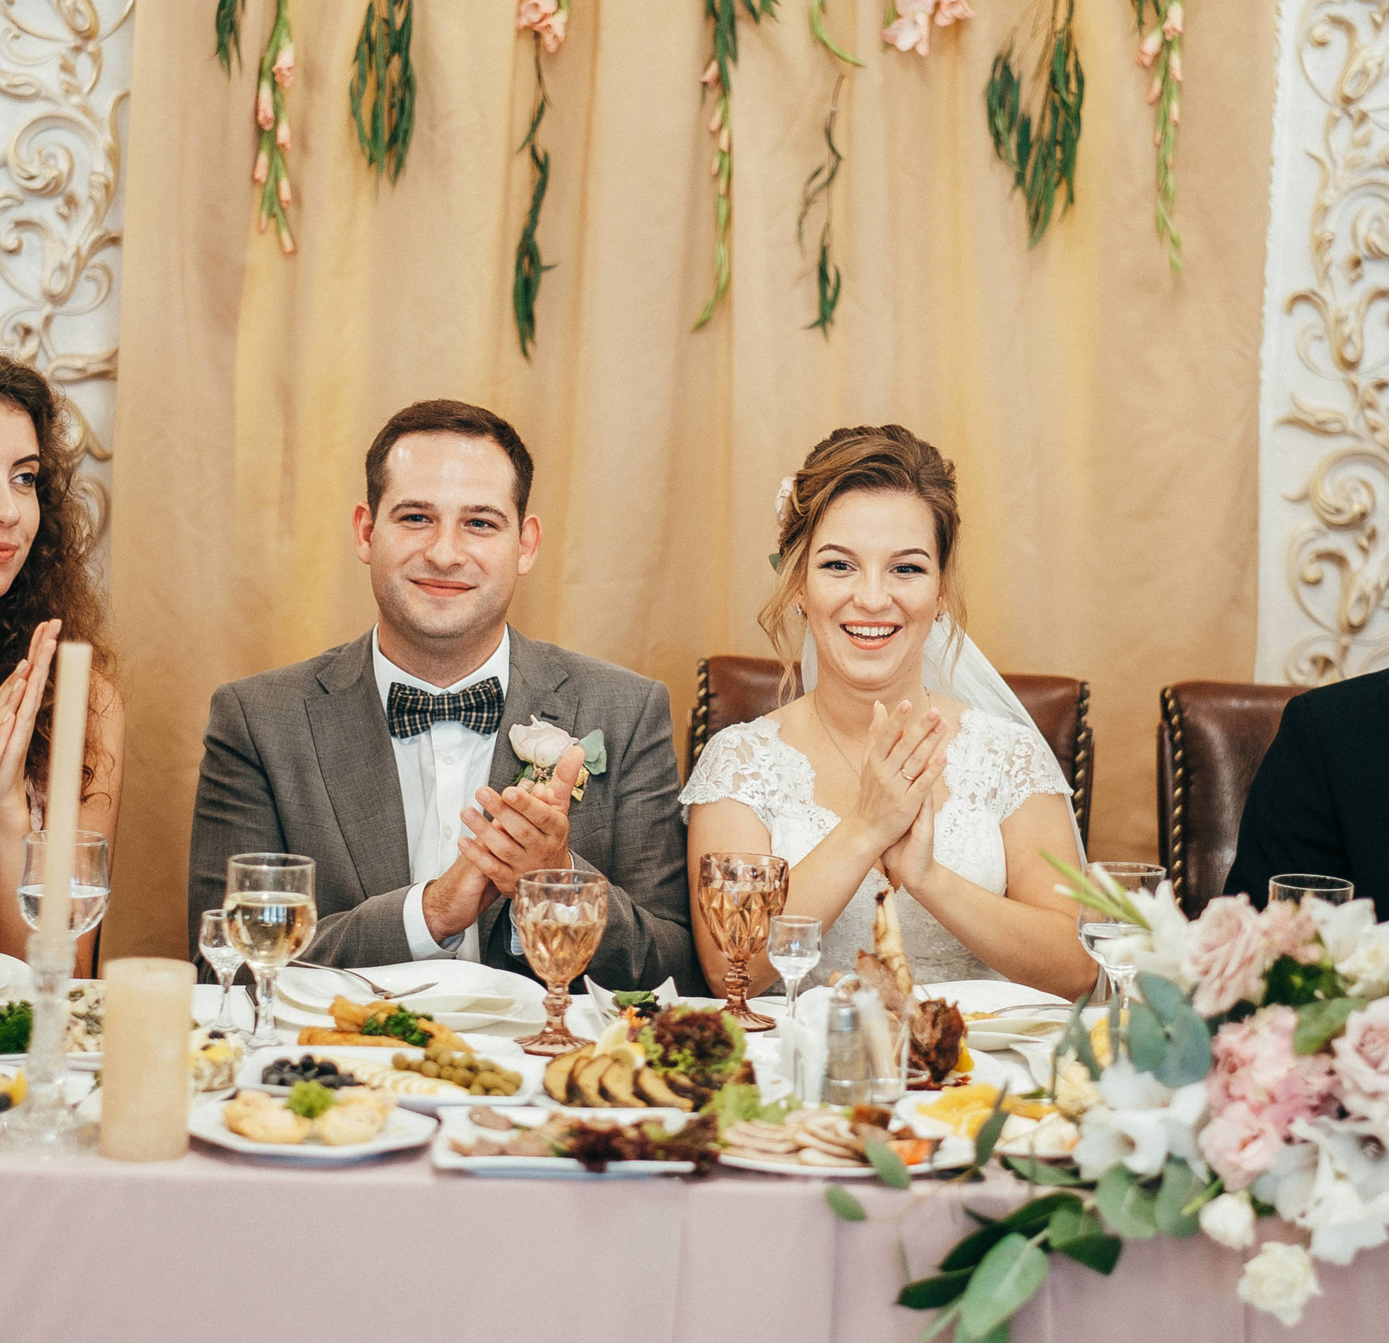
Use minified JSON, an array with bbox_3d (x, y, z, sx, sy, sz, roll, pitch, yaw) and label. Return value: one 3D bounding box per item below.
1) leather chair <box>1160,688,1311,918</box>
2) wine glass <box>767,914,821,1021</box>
[{"bbox_3d":[0.680,0.555,4.683,0.460,1.030,0.600,2,6,-3],"label":"leather chair"},{"bbox_3d":[0.092,0.283,4.300,0.048,0.102,0.048,2,6,-3],"label":"wine glass"}]

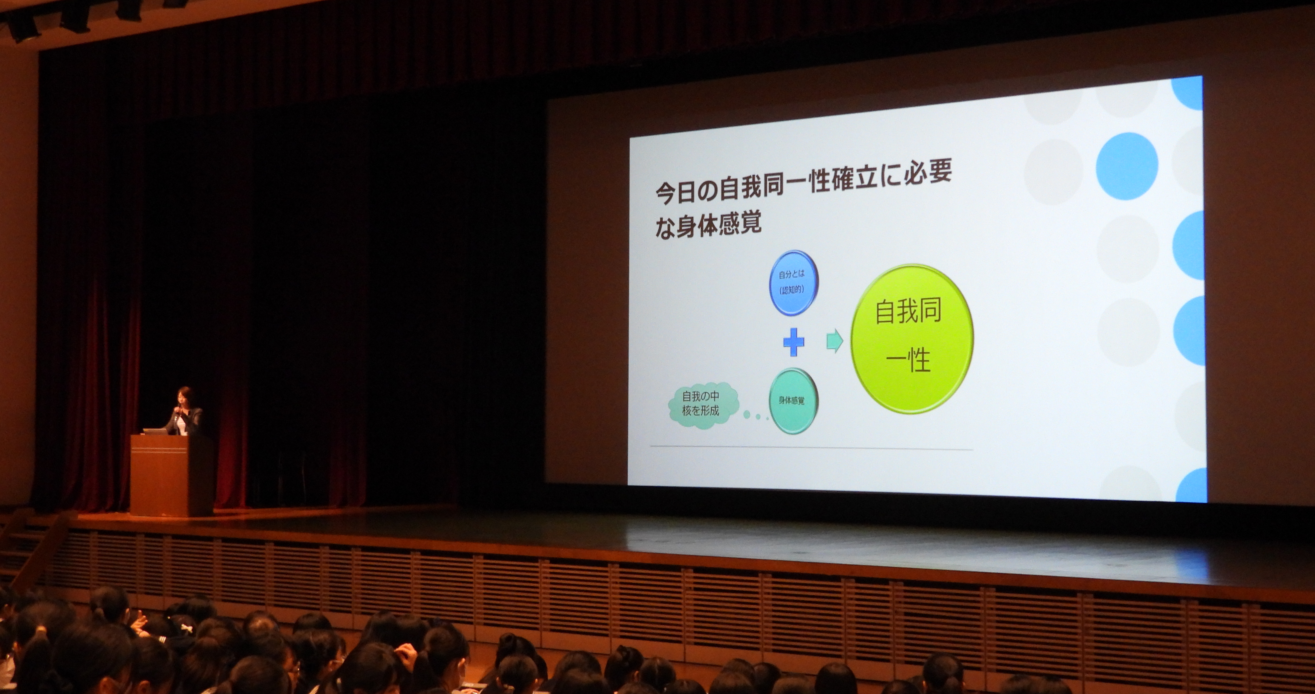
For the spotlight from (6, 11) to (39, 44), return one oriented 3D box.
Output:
[{"bbox_3d":[-8.292,-4.180,27.288,0.310,0.380,0.320,-1,36,38],"label":"spotlight"}]

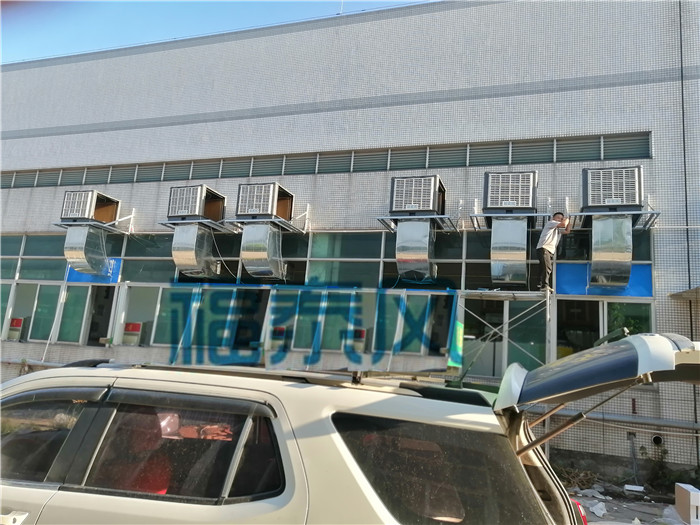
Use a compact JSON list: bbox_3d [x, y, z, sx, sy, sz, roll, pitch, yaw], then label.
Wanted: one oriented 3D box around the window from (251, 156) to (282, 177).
[{"bbox_3d":[-2.282,-2.705,14.824,0.980,0.570,0.120,1,-11,19],"label":"window"}]

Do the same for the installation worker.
[{"bbox_3d":[4.284,-0.240,11.034,0.620,1.674,0.500,3,-10,9],"label":"installation worker"}]

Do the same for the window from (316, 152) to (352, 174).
[{"bbox_3d":[-0.399,-2.600,13.787,0.982,0.561,0.080,1,-11,19],"label":"window"}]

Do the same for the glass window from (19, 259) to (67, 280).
[{"bbox_3d":[-9.569,0.224,16.386,1.881,0.697,0.080,1,-11,19],"label":"glass window"}]

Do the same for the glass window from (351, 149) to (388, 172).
[{"bbox_3d":[0.524,-2.560,13.303,0.966,0.529,0.080,1,-10,18],"label":"glass window"}]

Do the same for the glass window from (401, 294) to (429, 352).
[{"bbox_3d":[1.419,1.349,11.519,0.535,1.297,0.100,1,-10,18],"label":"glass window"}]

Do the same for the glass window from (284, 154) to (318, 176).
[{"bbox_3d":[-1.306,-2.589,13.917,0.970,0.530,0.080,1,-10,18],"label":"glass window"}]

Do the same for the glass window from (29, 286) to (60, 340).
[{"bbox_3d":[-9.282,1.540,16.004,0.922,1.686,0.080,1,-11,19],"label":"glass window"}]

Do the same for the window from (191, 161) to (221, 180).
[{"bbox_3d":[-4.161,-2.675,15.185,0.984,0.635,0.080,1,-10,19],"label":"window"}]

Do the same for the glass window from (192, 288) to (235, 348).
[{"bbox_3d":[-3.380,1.384,13.100,1.004,1.446,0.100,1,-10,18],"label":"glass window"}]

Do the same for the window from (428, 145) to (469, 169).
[{"bbox_3d":[2.385,-2.583,12.811,0.987,0.568,0.080,1,-11,19],"label":"window"}]

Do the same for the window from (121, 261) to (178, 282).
[{"bbox_3d":[-5.368,0.238,13.976,1.784,0.630,0.100,1,-10,18],"label":"window"}]

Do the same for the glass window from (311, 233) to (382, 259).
[{"bbox_3d":[-0.111,-0.411,13.036,1.919,0.697,0.080,1,-10,18],"label":"glass window"}]

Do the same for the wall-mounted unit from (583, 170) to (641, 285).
[{"bbox_3d":[5.328,-0.662,10.863,1.049,2.268,1.160,1,-10,19],"label":"wall-mounted unit"}]

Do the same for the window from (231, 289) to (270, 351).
[{"bbox_3d":[-2.438,1.368,12.791,0.925,1.446,0.100,1,-10,18],"label":"window"}]

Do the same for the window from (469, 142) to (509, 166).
[{"bbox_3d":[3.307,-2.575,12.487,0.967,0.573,0.080,1,-11,19],"label":"window"}]

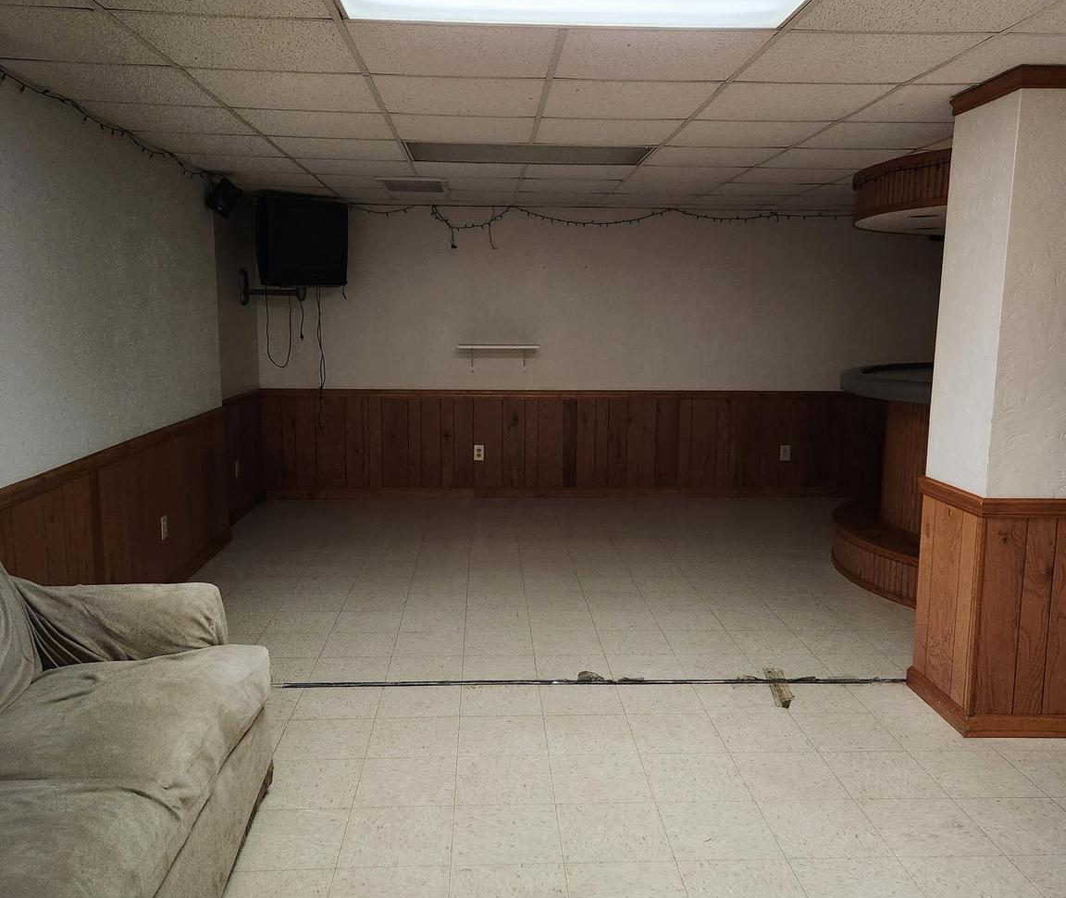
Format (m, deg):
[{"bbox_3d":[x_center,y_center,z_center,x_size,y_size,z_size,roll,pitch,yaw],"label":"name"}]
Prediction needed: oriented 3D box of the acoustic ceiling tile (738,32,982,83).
[{"bbox_3d":[0.973,-1.202,2.910,0.600,0.025,0.600,0,8,-3],"label":"acoustic ceiling tile"}]

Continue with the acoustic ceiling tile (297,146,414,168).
[{"bbox_3d":[-0.963,-1.569,5.243,0.595,0.020,0.595,0,9,-3],"label":"acoustic ceiling tile"}]

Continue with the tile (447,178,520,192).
[{"bbox_3d":[-0.302,-1.657,5.880,0.450,0.020,0.595,0,9,-3],"label":"tile"}]

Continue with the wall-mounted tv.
[{"bbox_3d":[-1.518,-1.356,6.165,0.500,0.520,0.470,-3,17,-25],"label":"wall-mounted tv"}]

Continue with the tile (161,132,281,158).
[{"bbox_3d":[-1.546,-1.479,4.588,0.600,0.025,0.600,0,8,-3],"label":"tile"}]

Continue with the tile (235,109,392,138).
[{"bbox_3d":[-0.902,-1.387,4.039,0.595,0.020,0.595,0,9,-3],"label":"tile"}]

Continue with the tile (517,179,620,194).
[{"bbox_3d":[0.227,-1.669,5.965,0.600,0.020,0.600,0,8,-3],"label":"tile"}]

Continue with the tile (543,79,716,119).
[{"bbox_3d":[0.343,-1.296,3.500,0.600,0.025,0.600,0,8,-3],"label":"tile"}]

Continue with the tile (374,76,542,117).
[{"bbox_3d":[-0.264,-1.304,3.484,0.600,0.020,0.600,0,8,-3],"label":"tile"}]

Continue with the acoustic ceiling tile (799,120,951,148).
[{"bbox_3d":[1.533,-1.380,4.162,0.595,0.020,0.595,0,9,-3],"label":"acoustic ceiling tile"}]

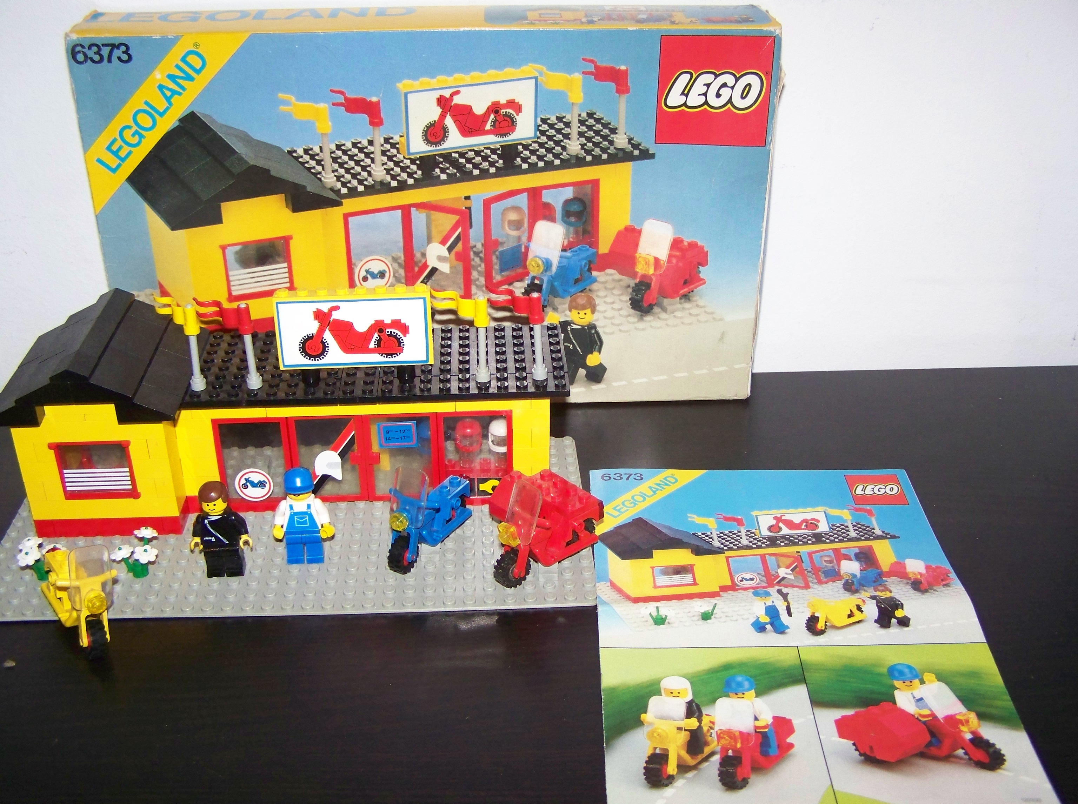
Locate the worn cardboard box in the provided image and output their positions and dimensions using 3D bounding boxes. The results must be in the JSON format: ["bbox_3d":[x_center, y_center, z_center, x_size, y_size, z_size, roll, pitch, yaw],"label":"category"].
[{"bbox_3d":[-0.050,-0.093,0.587,0.314,0.188,0.054,-1,29,-2],"label":"worn cardboard box"}]

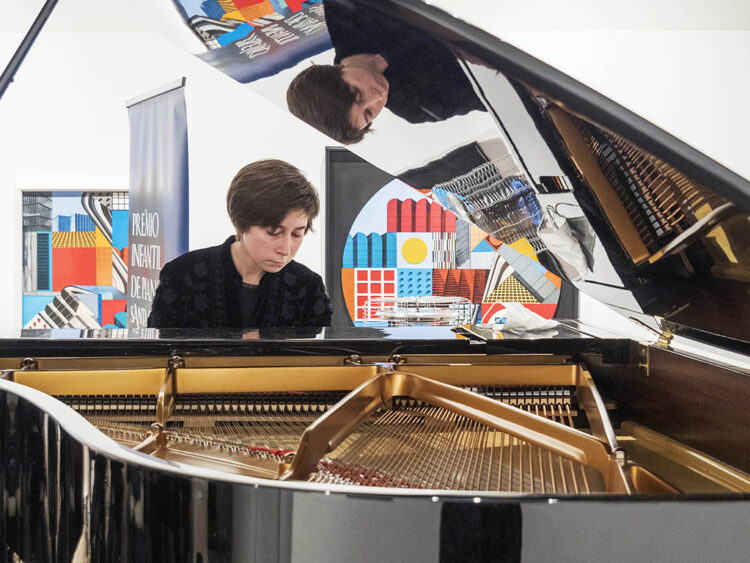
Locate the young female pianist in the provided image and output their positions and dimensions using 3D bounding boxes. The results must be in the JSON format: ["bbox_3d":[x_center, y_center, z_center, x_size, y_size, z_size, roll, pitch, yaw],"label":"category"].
[{"bbox_3d":[-0.310,0.390,3.120,0.500,1.320,0.720,0,2,-9],"label":"young female pianist"}]

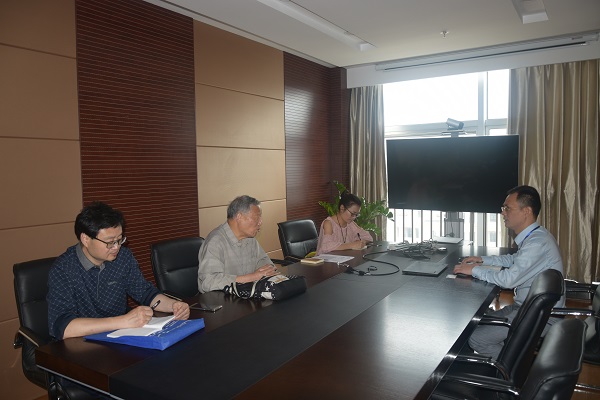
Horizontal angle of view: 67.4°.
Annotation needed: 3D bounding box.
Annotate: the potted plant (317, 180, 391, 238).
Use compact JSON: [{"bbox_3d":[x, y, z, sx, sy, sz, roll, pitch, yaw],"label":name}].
[{"bbox_3d":[0.599,0.444,4.820,0.720,1.282,0.720,1,4,34],"label":"potted plant"}]

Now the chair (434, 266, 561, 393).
[{"bbox_3d":[0.806,0.765,2.000,0.650,0.970,0.600,2,5,32],"label":"chair"}]

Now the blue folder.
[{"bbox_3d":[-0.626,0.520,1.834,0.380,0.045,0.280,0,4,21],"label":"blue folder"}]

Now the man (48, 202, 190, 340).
[{"bbox_3d":[-0.844,0.639,2.007,0.640,1.270,0.540,3,5,38],"label":"man"}]

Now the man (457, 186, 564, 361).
[{"bbox_3d":[1.157,0.560,2.580,0.640,1.280,0.520,2,5,32],"label":"man"}]

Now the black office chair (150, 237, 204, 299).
[{"bbox_3d":[-0.549,0.722,2.849,0.650,0.970,0.600,2,5,32],"label":"black office chair"}]

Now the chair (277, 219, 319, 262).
[{"bbox_3d":[0.202,0.676,3.636,0.660,0.980,0.620,1,4,34],"label":"chair"}]

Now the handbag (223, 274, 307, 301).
[{"bbox_3d":[-0.193,0.451,2.442,0.380,0.090,0.260,1,4,34],"label":"handbag"}]

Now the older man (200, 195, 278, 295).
[{"bbox_3d":[-0.334,0.605,2.675,0.680,1.260,0.570,1,4,34],"label":"older man"}]

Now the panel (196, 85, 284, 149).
[{"bbox_3d":[-0.520,-0.777,4.417,0.030,0.540,1.305,1,4,34],"label":"panel"}]

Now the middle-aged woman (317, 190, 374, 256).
[{"bbox_3d":[0.345,0.532,3.725,0.580,1.190,0.490,2,5,36],"label":"middle-aged woman"}]

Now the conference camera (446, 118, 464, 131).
[{"bbox_3d":[1.541,-0.748,4.460,0.165,0.125,0.110,2,5,36],"label":"conference camera"}]

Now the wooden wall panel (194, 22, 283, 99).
[{"bbox_3d":[-0.530,-1.312,4.385,0.030,0.540,1.305,1,4,34],"label":"wooden wall panel"}]

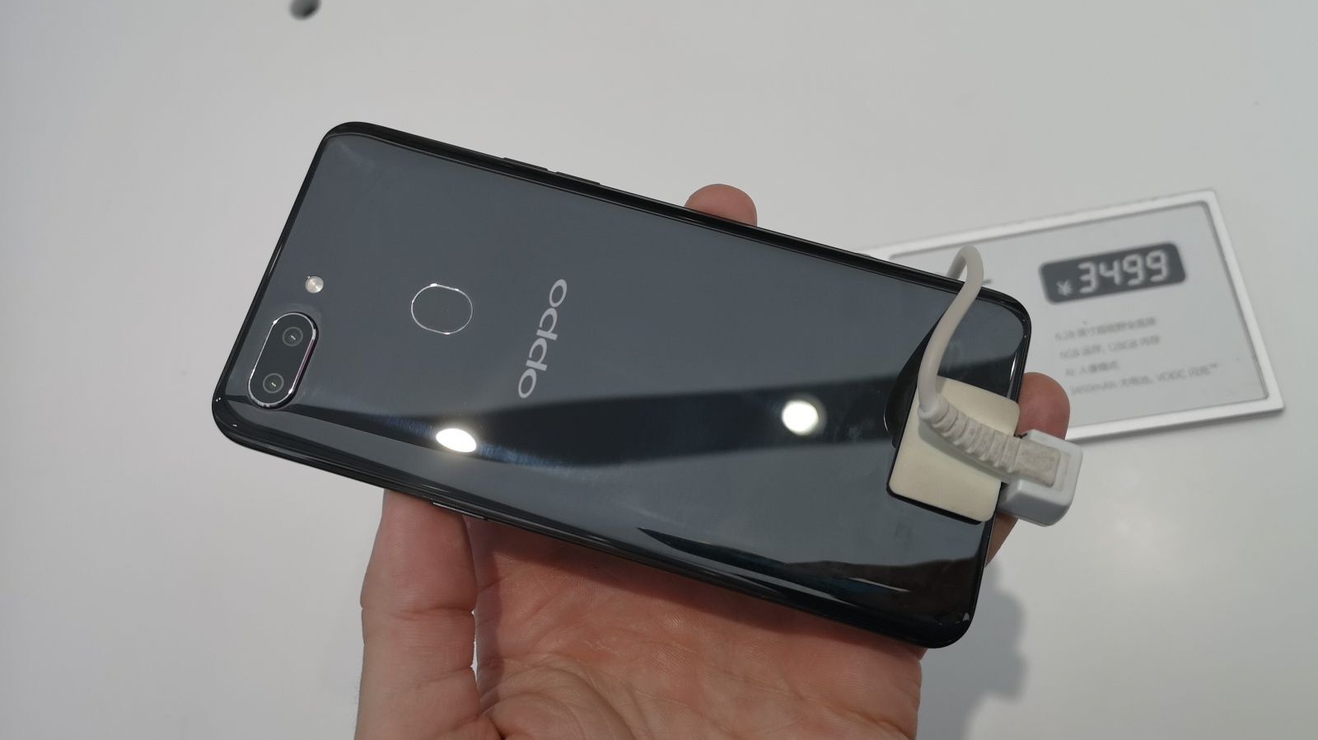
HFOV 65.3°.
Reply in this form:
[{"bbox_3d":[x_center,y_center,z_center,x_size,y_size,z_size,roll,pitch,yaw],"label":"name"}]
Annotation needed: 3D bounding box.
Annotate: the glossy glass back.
[{"bbox_3d":[-0.007,-0.001,0.211,0.156,0.008,0.075,16,73,4],"label":"glossy glass back"}]

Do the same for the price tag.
[{"bbox_3d":[0.150,-0.016,0.387,0.132,0.008,0.086,-9,71,8],"label":"price tag"}]

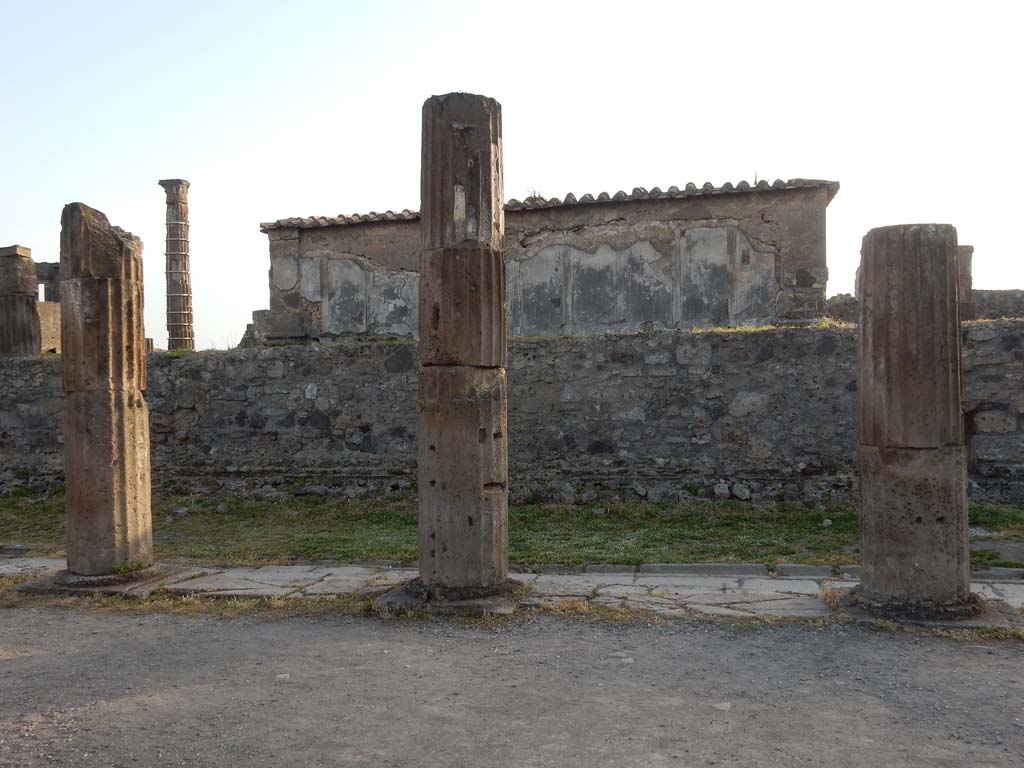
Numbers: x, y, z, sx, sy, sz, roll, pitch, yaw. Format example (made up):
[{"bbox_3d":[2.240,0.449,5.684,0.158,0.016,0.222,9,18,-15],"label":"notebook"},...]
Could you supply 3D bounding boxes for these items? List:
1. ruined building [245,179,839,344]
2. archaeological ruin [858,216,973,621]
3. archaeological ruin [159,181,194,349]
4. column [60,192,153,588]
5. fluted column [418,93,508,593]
[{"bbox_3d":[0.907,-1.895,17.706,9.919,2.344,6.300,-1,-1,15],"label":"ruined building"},{"bbox_3d":[2.565,0.190,5.680,0.645,2.370,0.645,-1,-1,15],"label":"archaeological ruin"},{"bbox_3d":[-10.040,-3.350,26.800,0.860,5.700,0.860,-1,-1,15],"label":"archaeological ruin"},{"bbox_3d":[-3.300,0.030,7.220,0.650,2.960,0.650,-1,-1,15],"label":"column"},{"bbox_3d":[-0.355,-0.320,6.450,0.645,3.520,0.645,-1,-1,0],"label":"fluted column"}]

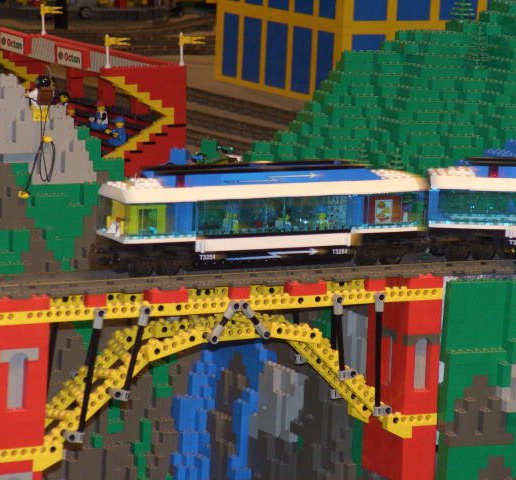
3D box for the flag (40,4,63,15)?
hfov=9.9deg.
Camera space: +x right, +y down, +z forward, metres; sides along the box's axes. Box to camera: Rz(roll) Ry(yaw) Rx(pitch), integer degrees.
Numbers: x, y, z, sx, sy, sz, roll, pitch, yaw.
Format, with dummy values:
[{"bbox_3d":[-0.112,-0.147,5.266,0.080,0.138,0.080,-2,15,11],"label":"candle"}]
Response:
[{"bbox_3d":[-0.264,-0.294,3.809,0.030,0.012,0.007,-3,10,-26],"label":"flag"}]

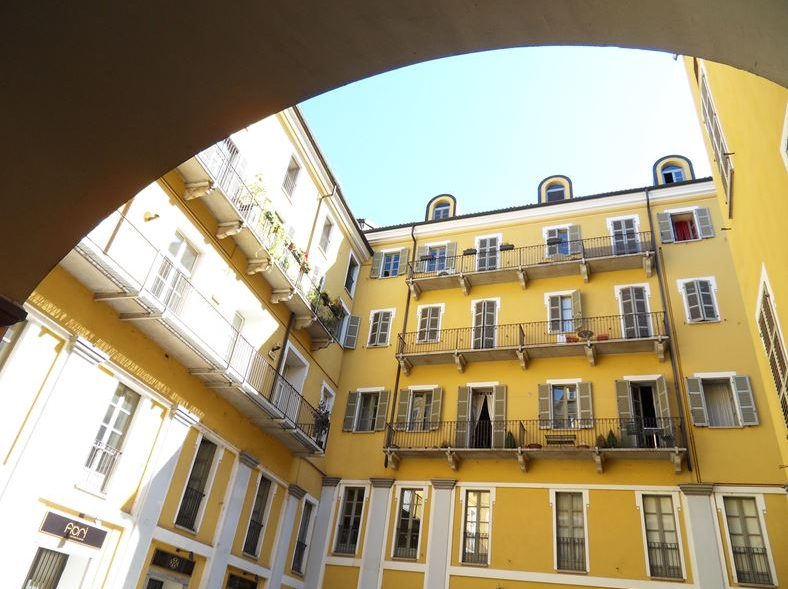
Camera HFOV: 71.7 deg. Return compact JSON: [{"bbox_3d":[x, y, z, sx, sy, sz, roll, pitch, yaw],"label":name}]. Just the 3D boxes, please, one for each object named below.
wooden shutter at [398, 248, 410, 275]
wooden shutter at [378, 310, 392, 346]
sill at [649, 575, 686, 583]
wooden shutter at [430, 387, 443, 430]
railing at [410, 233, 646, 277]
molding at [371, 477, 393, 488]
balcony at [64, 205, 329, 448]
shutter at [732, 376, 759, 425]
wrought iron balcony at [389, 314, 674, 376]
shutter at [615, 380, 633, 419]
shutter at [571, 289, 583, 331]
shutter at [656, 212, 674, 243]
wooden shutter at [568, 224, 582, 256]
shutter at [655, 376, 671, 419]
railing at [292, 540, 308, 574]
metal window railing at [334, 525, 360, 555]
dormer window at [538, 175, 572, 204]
[{"bbox_3d":[0.546,-1.681,27.888,0.461,1.609,0.050,-11,-38,28],"label":"wooden shutter"},{"bbox_3d":[-0.397,1.493,24.102,0.440,1.660,0.050,0,-34,13],"label":"wooden shutter"},{"bbox_3d":[8.414,8.775,16.740,0.974,0.070,0.180,-6,-35,22],"label":"sill"},{"bbox_3d":[1.654,4.401,21.169,0.403,1.697,0.060,-16,-42,31],"label":"wooden shutter"},{"bbox_3d":[5.541,-1.308,22.867,9.891,1.046,0.780,-6,-36,21],"label":"railing"},{"bbox_3d":[-0.393,6.968,20.094,0.994,0.293,0.250,-6,-37,20],"label":"molding"},{"bbox_3d":[-4.958,2.106,16.277,1.066,1.526,13.487,-3,-34,17],"label":"balcony"},{"bbox_3d":[11.207,3.358,17.351,0.470,1.680,0.050,-8,-36,24],"label":"shutter"},{"bbox_3d":[5.238,2.179,22.307,10.660,1.640,1.004,-6,-35,22],"label":"wrought iron balcony"},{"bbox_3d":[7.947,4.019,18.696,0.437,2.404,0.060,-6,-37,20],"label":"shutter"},{"bbox_3d":[7.084,0.603,21.115,0.050,1.660,0.450,21,-35,-19],"label":"shutter"},{"bbox_3d":[11.698,-2.861,23.410,0.482,1.568,0.050,-6,-35,22],"label":"shutter"},{"bbox_3d":[8.269,-2.509,24.785,0.482,1.589,0.050,-11,-38,28],"label":"wooden shutter"},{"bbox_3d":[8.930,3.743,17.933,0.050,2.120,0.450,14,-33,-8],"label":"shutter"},{"bbox_3d":[-3.250,9.160,19.017,0.060,1.000,0.780,-4,-35,18],"label":"railing"},{"bbox_3d":[-1.781,9.242,20.565,0.896,1.036,0.060,-6,-35,22],"label":"metal window railing"},{"bbox_3d":[8.052,-4.709,26.982,1.520,2.080,1.200,-6,-35,22],"label":"dormer window"}]

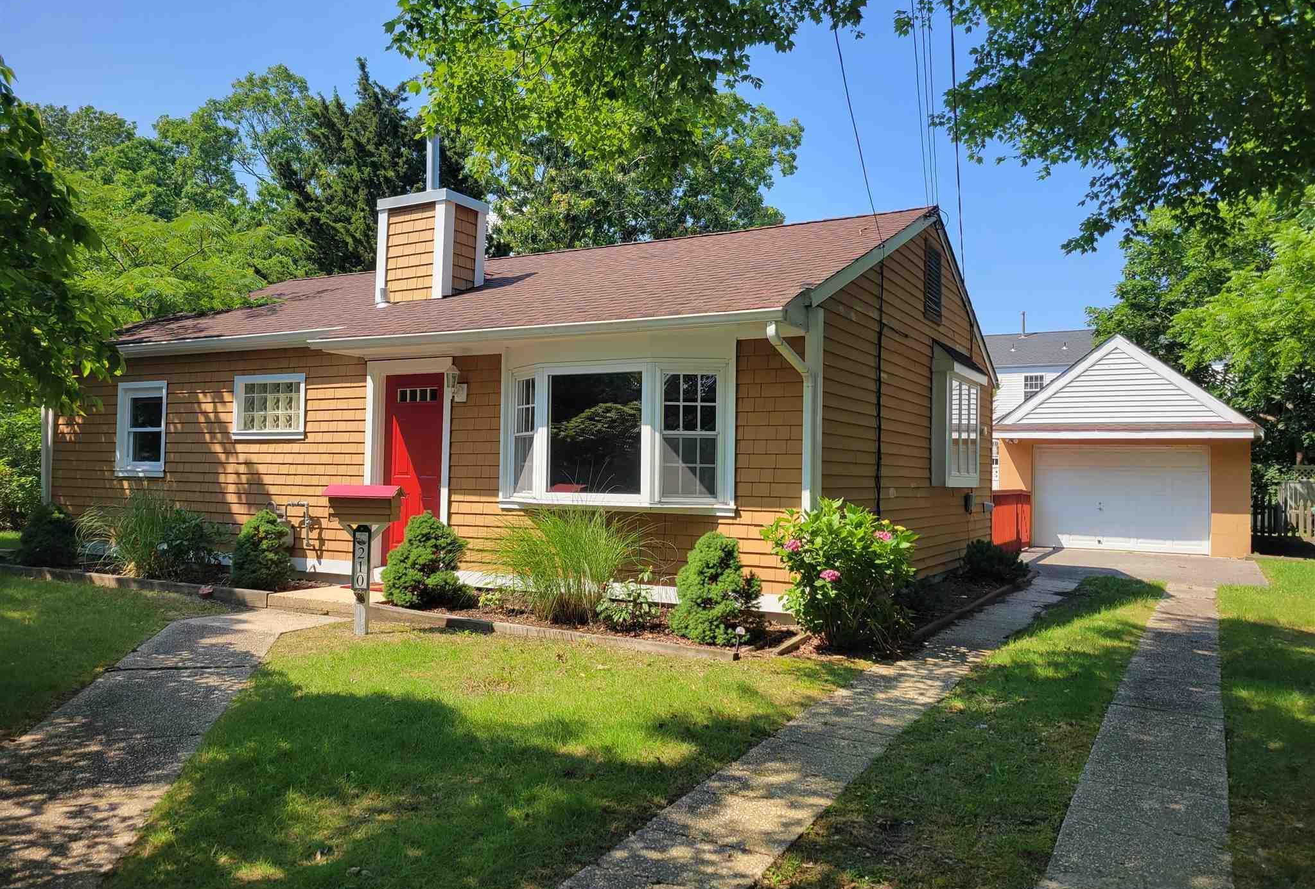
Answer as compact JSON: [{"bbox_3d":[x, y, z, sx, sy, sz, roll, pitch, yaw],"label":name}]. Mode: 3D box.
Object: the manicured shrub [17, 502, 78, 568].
[{"bbox_3d":[-7.600,1.088,12.300,0.760,0.840,0.760,0,-2,29],"label":"manicured shrub"}]

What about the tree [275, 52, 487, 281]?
[{"bbox_3d":[-7.397,-4.057,26.000,5.800,12.100,5.800,0,-2,29],"label":"tree"}]

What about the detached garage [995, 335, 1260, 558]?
[{"bbox_3d":[10.441,0.078,21.897,4.840,4.220,6.600,0,-2,29],"label":"detached garage"}]

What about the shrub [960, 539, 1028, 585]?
[{"bbox_3d":[4.275,1.434,12.550,0.860,0.600,0.800,0,-2,29],"label":"shrub"}]

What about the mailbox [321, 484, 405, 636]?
[{"bbox_3d":[-2.314,0.886,7.750,0.640,1.200,0.250,1,-2,12],"label":"mailbox"}]

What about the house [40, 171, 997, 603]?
[{"bbox_3d":[-1.869,-0.661,13.794,11.350,4.670,8.550,0,-2,29],"label":"house"}]

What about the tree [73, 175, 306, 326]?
[{"bbox_3d":[-9.081,-1.658,19.000,6.200,6.900,6.200,0,-2,29],"label":"tree"}]

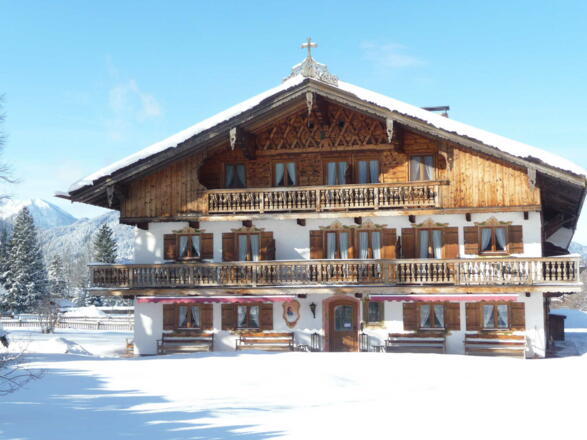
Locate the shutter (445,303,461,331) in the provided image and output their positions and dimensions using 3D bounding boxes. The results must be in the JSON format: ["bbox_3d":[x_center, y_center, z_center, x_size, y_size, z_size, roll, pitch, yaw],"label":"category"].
[{"bbox_3d":[5.687,3.443,37.561,0.545,0.971,0.050,-2,-5,16],"label":"shutter"}]

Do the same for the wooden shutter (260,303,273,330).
[{"bbox_3d":[-1.011,3.724,40.191,0.503,0.998,0.060,-2,-4,17],"label":"wooden shutter"}]

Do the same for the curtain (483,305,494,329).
[{"bbox_3d":[6.929,3.420,37.366,0.372,0.828,0.070,-2,-5,16],"label":"curtain"}]

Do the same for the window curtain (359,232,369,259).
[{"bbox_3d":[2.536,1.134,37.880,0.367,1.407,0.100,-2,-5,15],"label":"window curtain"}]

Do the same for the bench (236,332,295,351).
[{"bbox_3d":[-1.023,4.529,38.028,2.034,0.850,0.580,-2,-5,15],"label":"bench"}]

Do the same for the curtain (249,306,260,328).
[{"bbox_3d":[-1.421,3.588,38.786,0.426,0.790,0.100,-2,-5,15],"label":"curtain"}]

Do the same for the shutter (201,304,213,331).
[{"bbox_3d":[-3.362,3.794,40.897,0.517,1.008,0.060,-2,-4,17],"label":"shutter"}]

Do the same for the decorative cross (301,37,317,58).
[{"bbox_3d":[0.563,-6.124,37.313,0.600,0.760,0.100,-2,-6,16],"label":"decorative cross"}]

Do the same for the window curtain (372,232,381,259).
[{"bbox_3d":[3.041,1.249,38.655,0.322,1.623,0.070,-2,-5,16],"label":"window curtain"}]

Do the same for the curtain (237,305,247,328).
[{"bbox_3d":[-1.946,3.660,39.868,0.376,0.869,0.070,-2,-5,16],"label":"curtain"}]

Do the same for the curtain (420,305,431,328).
[{"bbox_3d":[4.772,3.475,37.854,0.362,0.861,0.080,-2,-6,16],"label":"curtain"}]

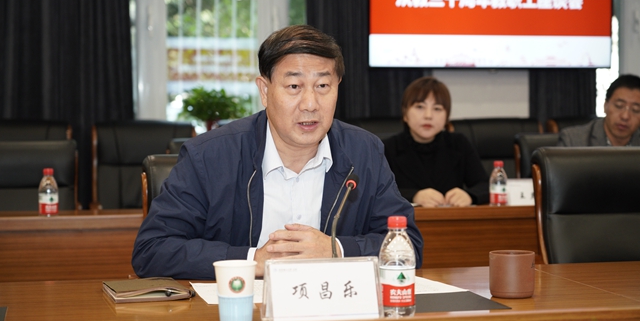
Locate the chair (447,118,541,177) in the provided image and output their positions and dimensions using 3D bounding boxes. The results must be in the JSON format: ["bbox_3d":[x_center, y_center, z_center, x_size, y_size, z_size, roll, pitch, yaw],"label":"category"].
[{"bbox_3d":[1.080,0.307,6.817,0.600,1.040,0.630,-1,2,-15],"label":"chair"}]

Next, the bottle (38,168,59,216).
[{"bbox_3d":[-0.871,0.112,3.897,0.060,0.180,0.060,-1,2,-15],"label":"bottle"}]

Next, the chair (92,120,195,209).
[{"bbox_3d":[-0.880,0.329,6.268,0.600,1.040,0.630,-1,2,-15],"label":"chair"}]

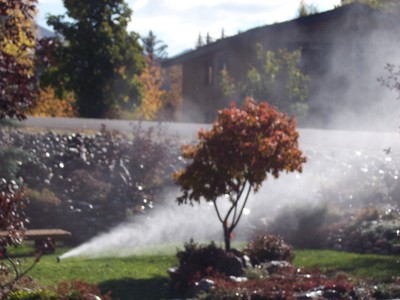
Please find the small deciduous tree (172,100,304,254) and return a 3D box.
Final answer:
[{"bbox_3d":[0.676,0.428,18.000,2.280,2.600,2.100,0,4,0],"label":"small deciduous tree"}]

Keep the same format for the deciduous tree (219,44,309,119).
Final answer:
[{"bbox_3d":[2.718,-2.718,45.000,3.850,3.600,3.600,0,4,0],"label":"deciduous tree"}]

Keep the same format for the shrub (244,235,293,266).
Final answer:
[{"bbox_3d":[1.157,1.673,17.500,0.830,0.520,0.750,0,4,0],"label":"shrub"}]

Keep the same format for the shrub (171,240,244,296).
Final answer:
[{"bbox_3d":[0.121,1.905,16.900,1.180,0.820,1.000,0,4,0],"label":"shrub"}]

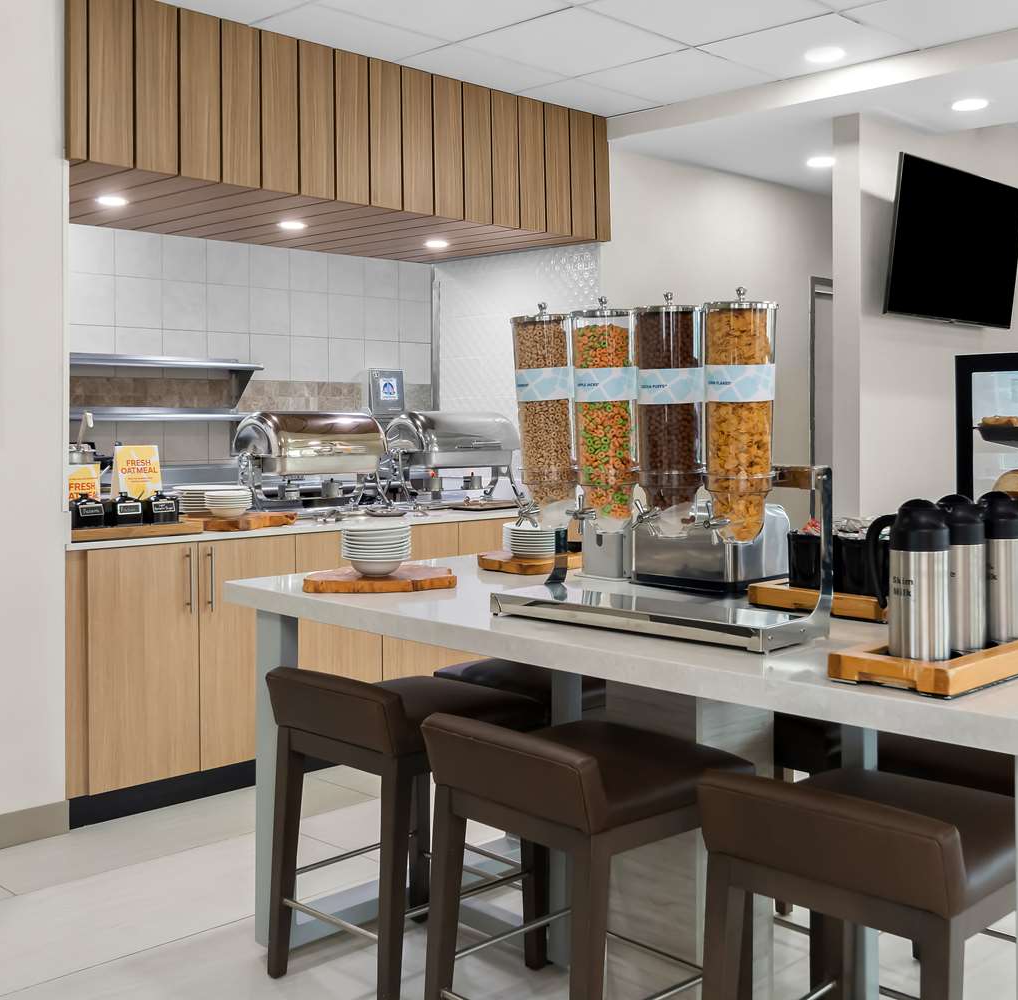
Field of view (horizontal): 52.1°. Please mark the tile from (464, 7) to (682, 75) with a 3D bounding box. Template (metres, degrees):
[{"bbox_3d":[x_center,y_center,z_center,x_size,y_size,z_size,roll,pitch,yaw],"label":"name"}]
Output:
[{"bbox_3d":[0.246,-1.704,3.904,0.546,0.020,0.606,3,4,45],"label":"tile"}]

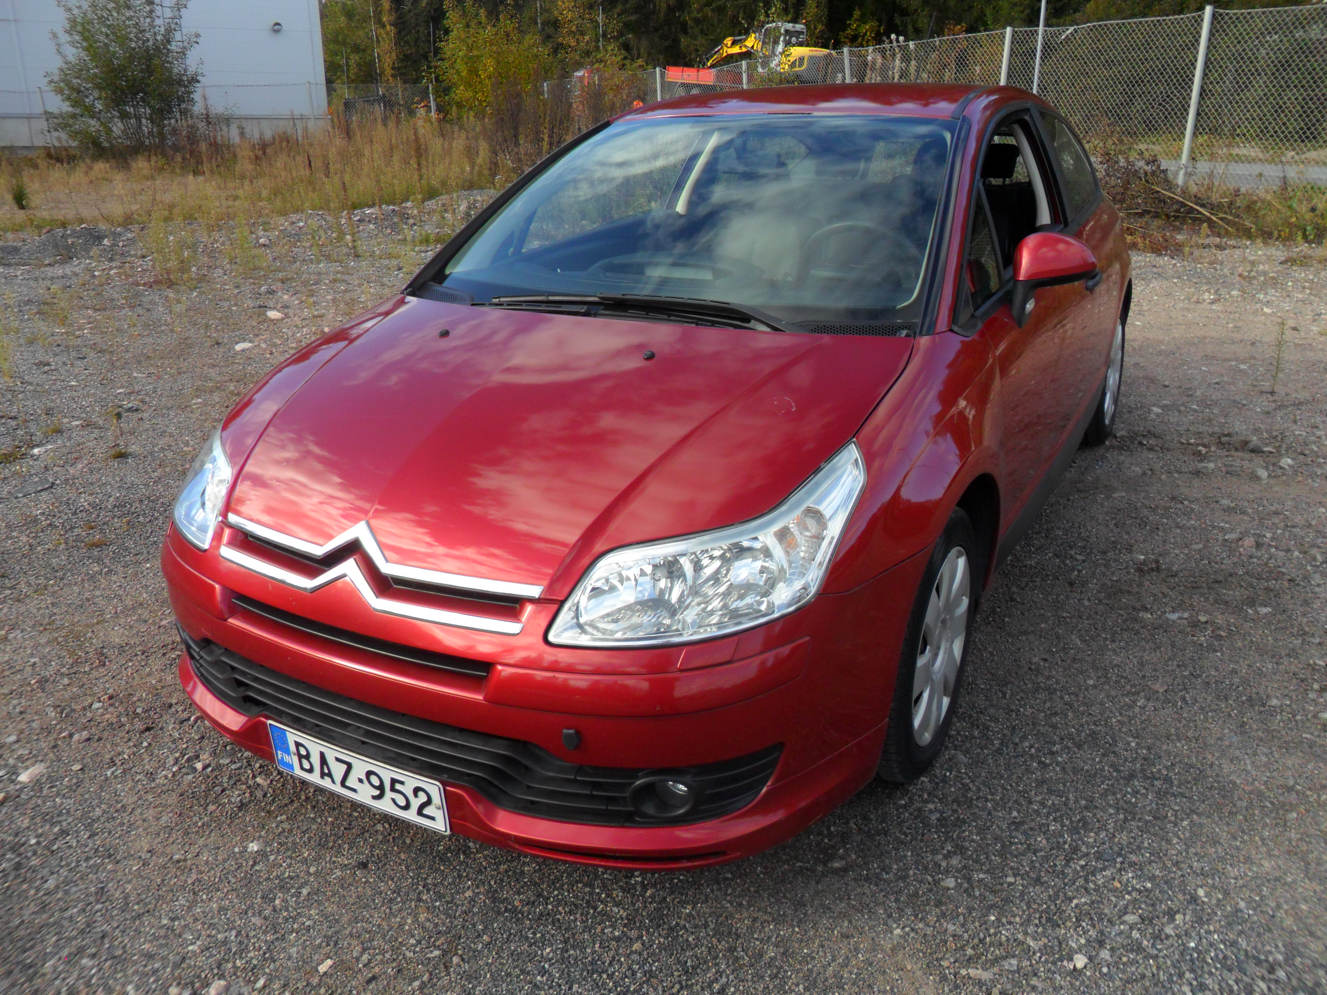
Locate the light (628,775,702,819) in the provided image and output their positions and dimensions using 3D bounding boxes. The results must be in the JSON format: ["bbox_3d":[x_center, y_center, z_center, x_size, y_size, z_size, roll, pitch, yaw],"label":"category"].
[{"bbox_3d":[-0.003,0.516,1.783,0.128,0.090,0.080,6,22,19],"label":"light"}]

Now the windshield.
[{"bbox_3d":[0.083,-0.754,2.722,1.390,0.130,1.016,10,51,28],"label":"windshield"}]

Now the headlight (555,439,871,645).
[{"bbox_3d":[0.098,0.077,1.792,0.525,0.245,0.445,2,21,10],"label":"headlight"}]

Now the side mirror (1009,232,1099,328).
[{"bbox_3d":[0.904,-0.499,2.412,0.200,0.220,0.130,10,24,28],"label":"side mirror"}]

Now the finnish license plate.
[{"bbox_3d":[-0.574,0.517,1.926,0.442,0.118,0.012,10,27,28],"label":"finnish license plate"}]

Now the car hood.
[{"bbox_3d":[-0.320,-0.211,2.159,1.440,0.200,0.971,10,37,28],"label":"car hood"}]

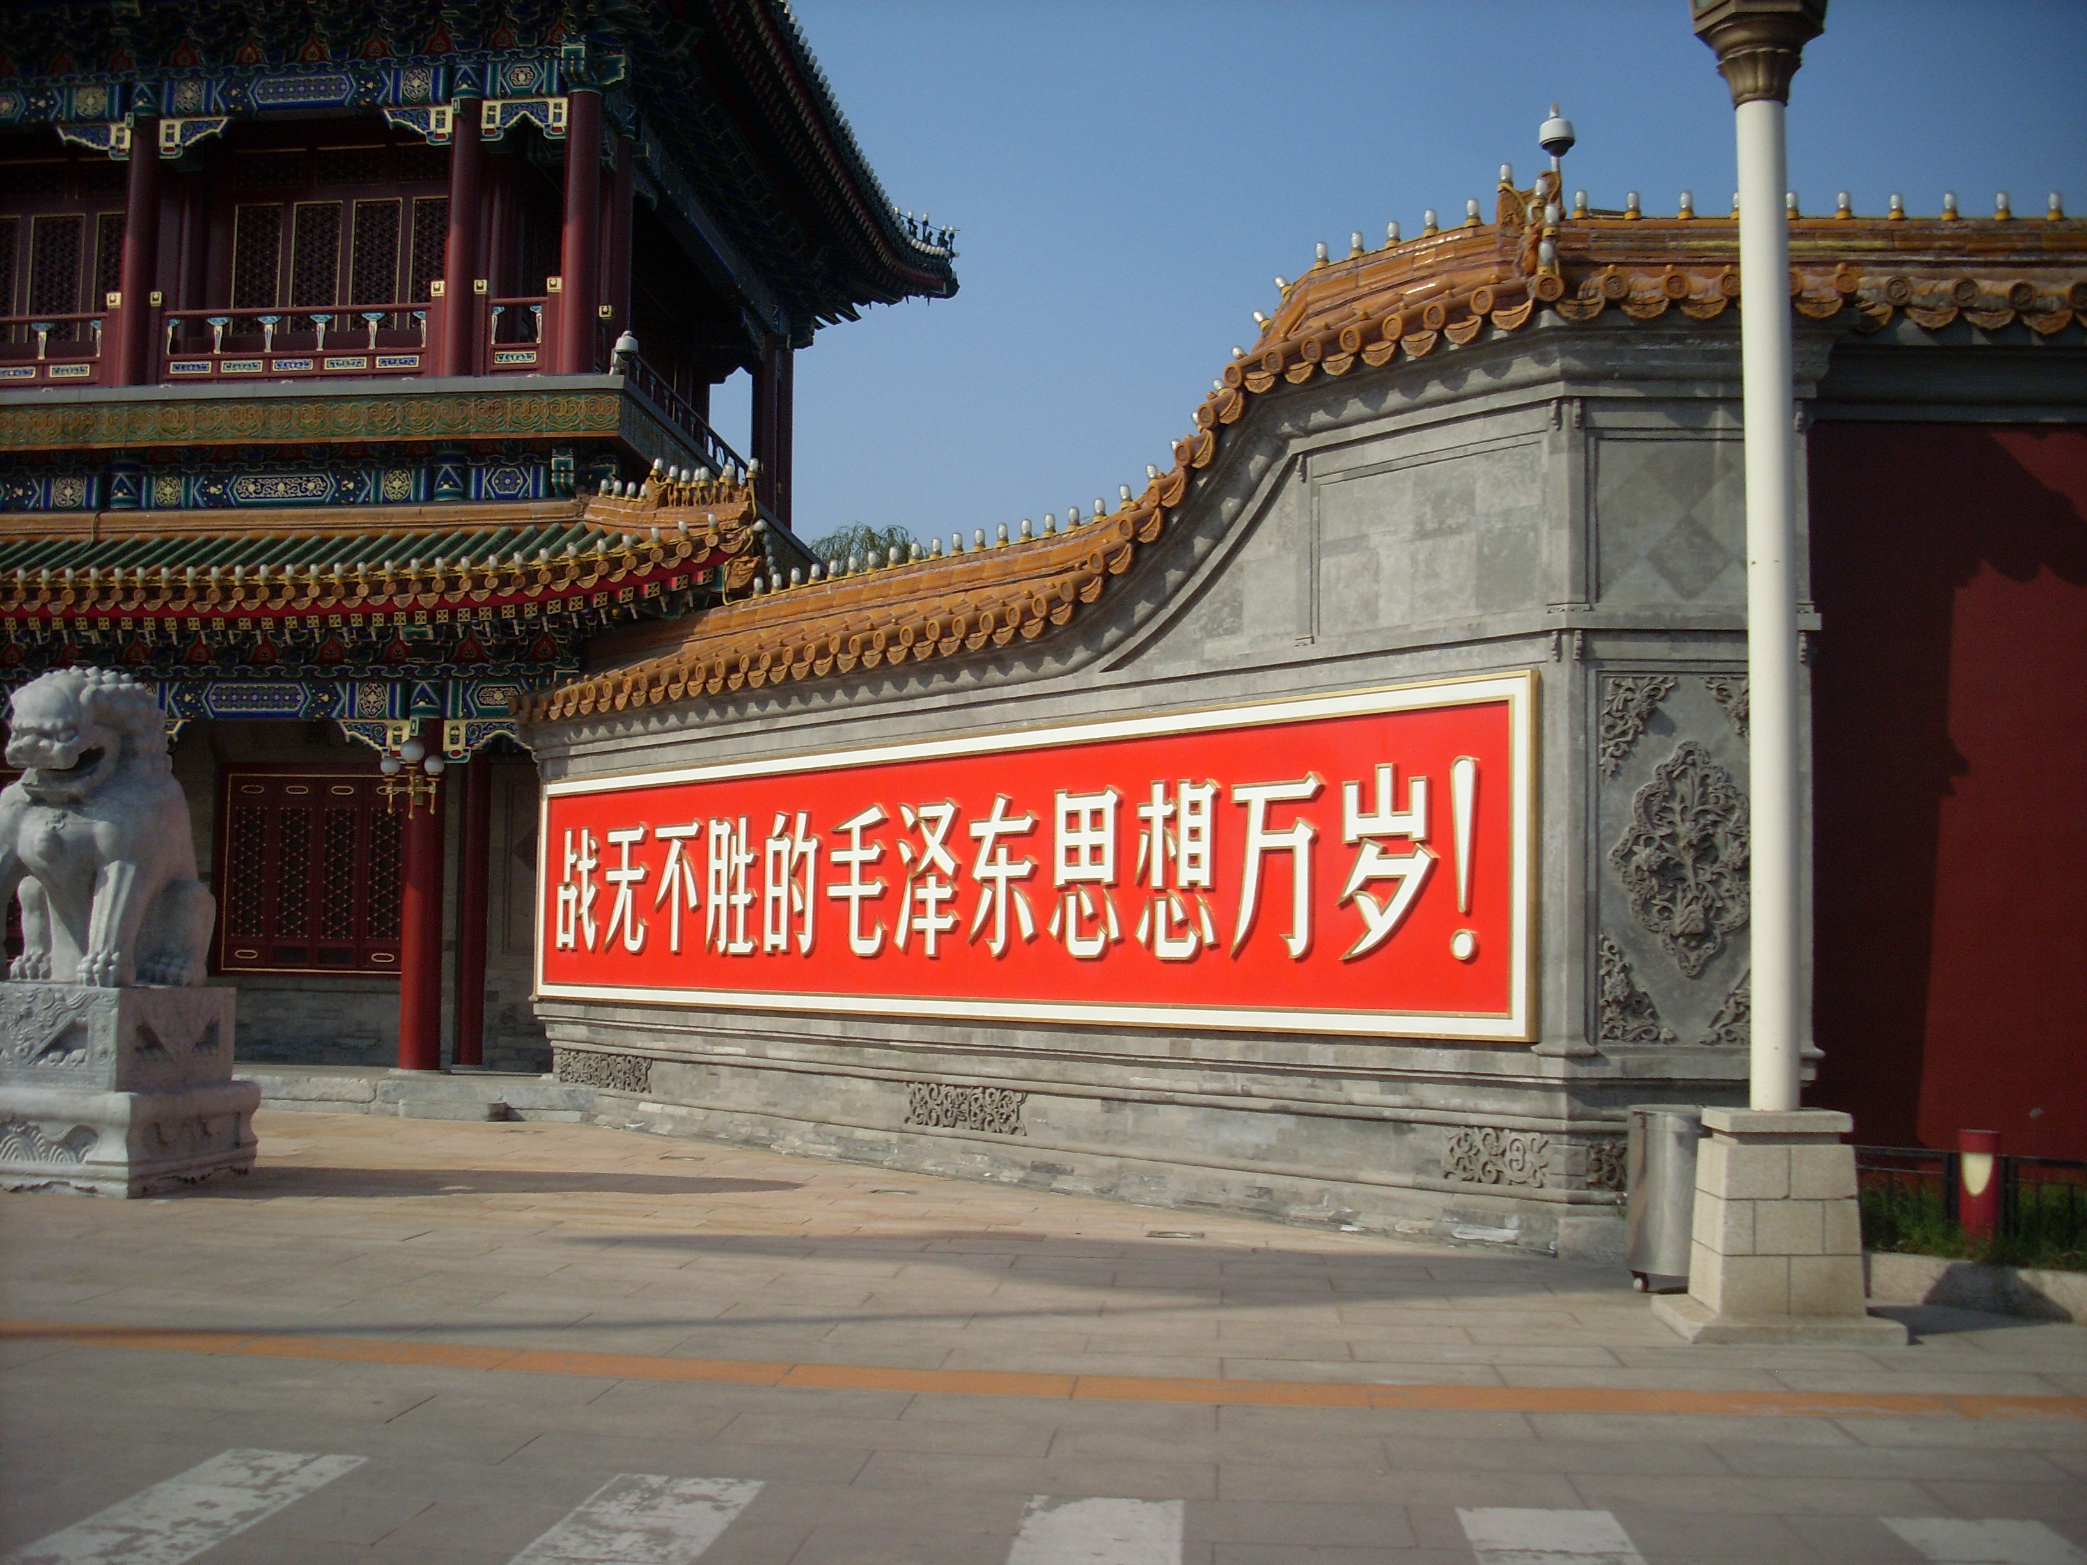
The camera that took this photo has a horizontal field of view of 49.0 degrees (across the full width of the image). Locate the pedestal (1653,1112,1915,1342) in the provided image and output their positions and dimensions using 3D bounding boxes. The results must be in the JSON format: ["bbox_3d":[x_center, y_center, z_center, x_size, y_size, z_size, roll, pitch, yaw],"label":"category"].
[{"bbox_3d":[3.149,1.880,9.858,0.901,0.945,0.901,0,-4,4],"label":"pedestal"}]

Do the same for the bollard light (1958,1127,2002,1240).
[{"bbox_3d":[4.503,1.952,11.052,0.198,0.564,0.198,0,-4,6],"label":"bollard light"}]

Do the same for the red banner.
[{"bbox_3d":[-1.017,0.724,17.262,0.103,2.062,11.867,4,-6,-39],"label":"red banner"}]

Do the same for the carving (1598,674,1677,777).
[{"bbox_3d":[3.277,-0.311,12.634,0.433,0.574,0.071,0,-4,6],"label":"carving"}]

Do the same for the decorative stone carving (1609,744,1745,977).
[{"bbox_3d":[3.538,0.422,12.537,0.898,1.316,0.095,0,-4,6],"label":"decorative stone carving"}]

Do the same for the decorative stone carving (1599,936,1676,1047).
[{"bbox_3d":[3.249,1.132,12.525,0.430,0.601,0.071,0,-4,6],"label":"decorative stone carving"}]

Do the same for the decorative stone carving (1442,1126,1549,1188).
[{"bbox_3d":[2.535,2.110,12.865,0.051,0.349,0.756,4,-6,-39],"label":"decorative stone carving"}]

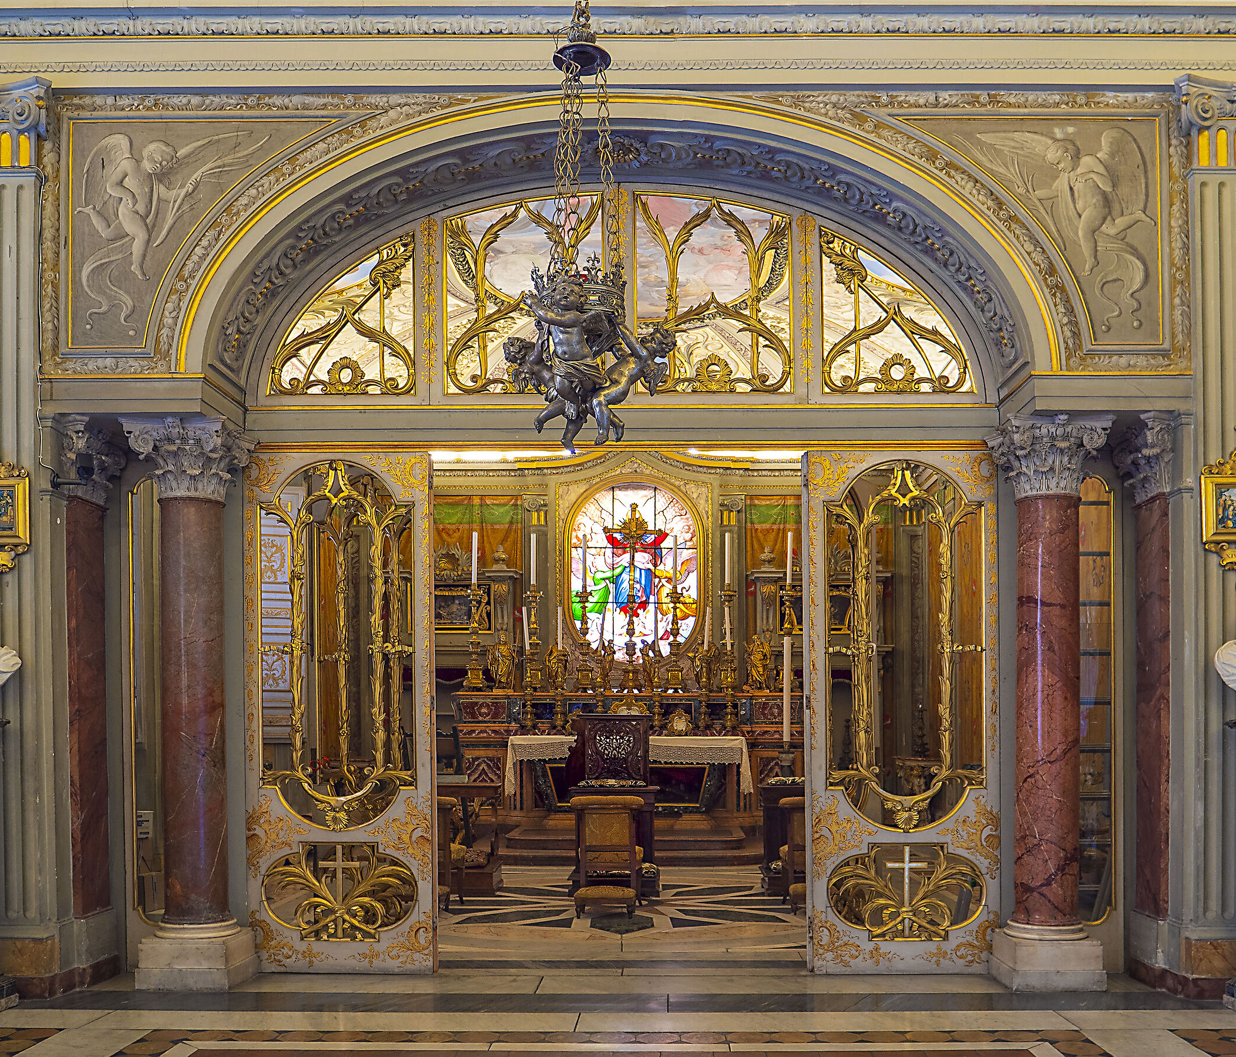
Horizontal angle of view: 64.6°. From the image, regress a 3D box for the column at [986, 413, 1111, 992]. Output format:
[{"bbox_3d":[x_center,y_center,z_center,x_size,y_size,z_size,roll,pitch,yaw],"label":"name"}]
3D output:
[{"bbox_3d":[2.400,0.950,5.500,0.530,3.110,0.530,0,-1,0],"label":"column"}]

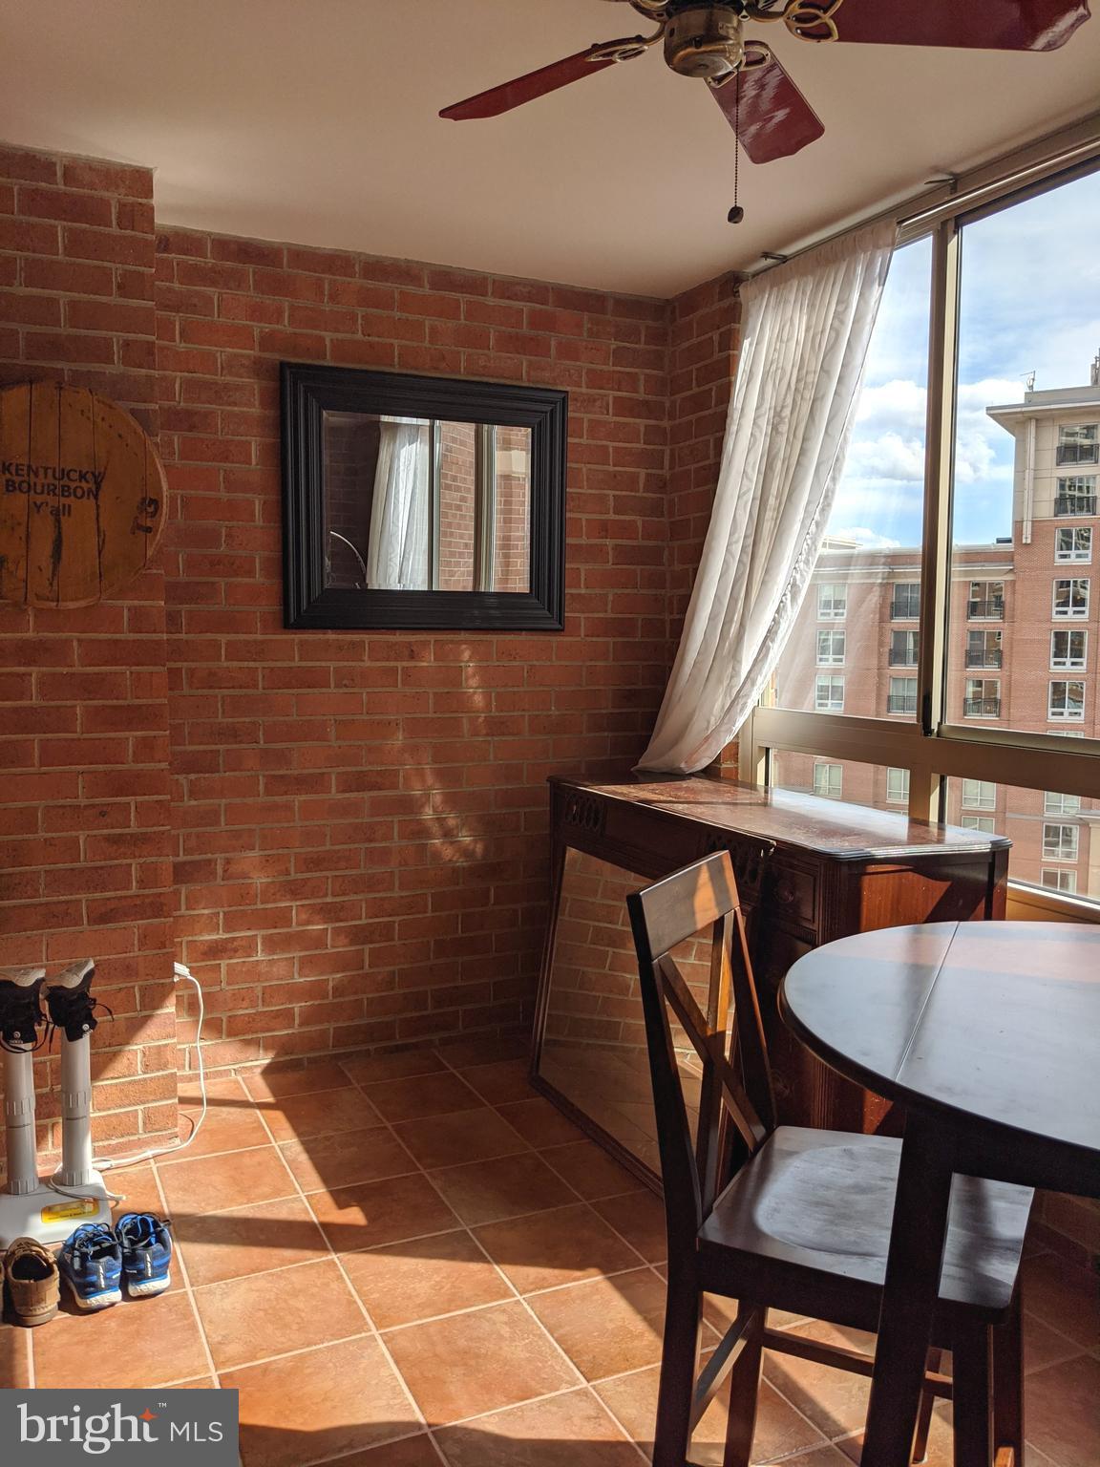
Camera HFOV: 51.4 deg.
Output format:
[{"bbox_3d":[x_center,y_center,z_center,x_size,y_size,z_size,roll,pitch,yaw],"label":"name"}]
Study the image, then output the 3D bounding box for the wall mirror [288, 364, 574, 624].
[{"bbox_3d":[-0.367,-0.707,3.548,0.932,0.774,0.045,-2,5,-25],"label":"wall mirror"}]

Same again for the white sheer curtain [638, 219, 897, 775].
[{"bbox_3d":[0.584,-0.575,3.337,0.180,1.500,1.080,-2,5,-25],"label":"white sheer curtain"}]

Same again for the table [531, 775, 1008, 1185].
[{"bbox_3d":[0.519,0.634,3.117,0.590,0.885,1.410,-2,5,-25],"label":"table"}]

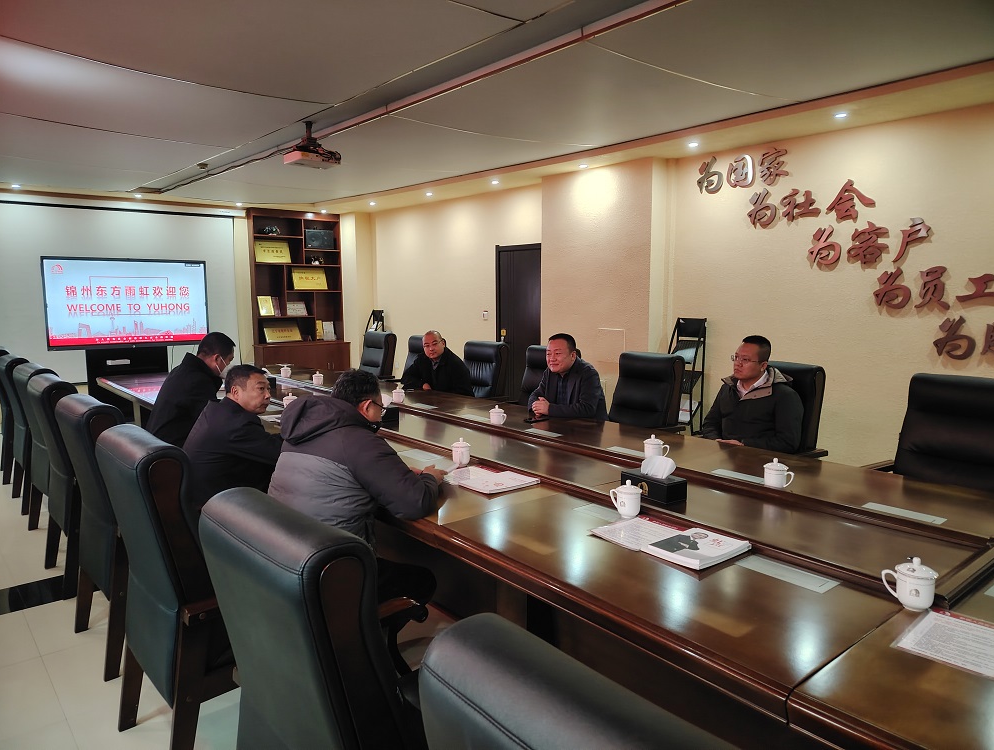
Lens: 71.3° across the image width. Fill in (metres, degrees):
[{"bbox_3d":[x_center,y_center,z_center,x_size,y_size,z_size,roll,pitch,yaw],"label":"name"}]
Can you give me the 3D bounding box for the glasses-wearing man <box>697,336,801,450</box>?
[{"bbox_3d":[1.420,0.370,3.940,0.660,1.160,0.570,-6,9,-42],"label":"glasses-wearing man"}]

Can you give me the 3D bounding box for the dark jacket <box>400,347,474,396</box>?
[{"bbox_3d":[-0.564,0.053,6.468,0.660,0.620,0.460,4,7,30],"label":"dark jacket"}]

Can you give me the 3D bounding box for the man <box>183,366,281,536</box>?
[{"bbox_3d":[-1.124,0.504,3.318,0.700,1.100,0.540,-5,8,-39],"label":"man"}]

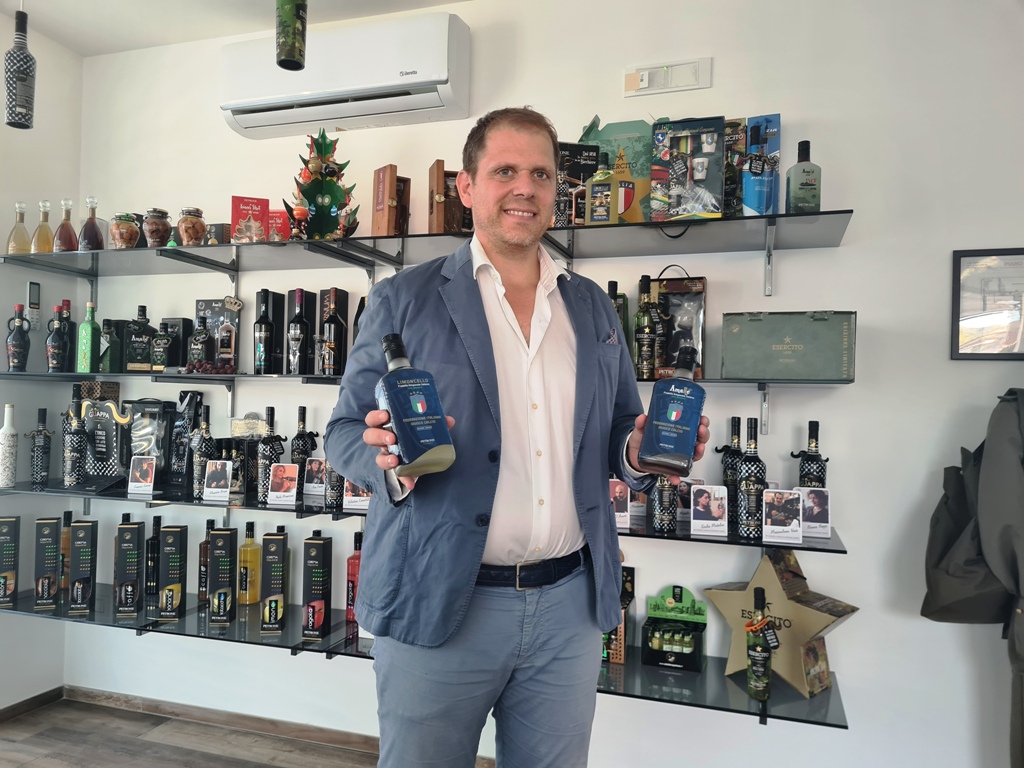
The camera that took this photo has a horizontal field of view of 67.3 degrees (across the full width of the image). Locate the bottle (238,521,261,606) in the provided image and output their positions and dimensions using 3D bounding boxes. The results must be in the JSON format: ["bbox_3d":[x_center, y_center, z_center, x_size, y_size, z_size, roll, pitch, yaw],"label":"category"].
[{"bbox_3d":[-0.936,0.645,2.751,0.059,0.298,0.059,1,-1,18],"label":"bottle"}]

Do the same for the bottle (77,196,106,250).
[{"bbox_3d":[-1.508,-0.559,2.757,0.087,0.227,0.087,1,-1,18],"label":"bottle"}]

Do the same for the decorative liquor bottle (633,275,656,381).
[{"bbox_3d":[0.368,-0.154,2.121,0.062,0.290,0.062,1,-1,10],"label":"decorative liquor bottle"}]

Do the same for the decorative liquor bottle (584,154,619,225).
[{"bbox_3d":[0.241,-0.521,2.063,0.090,0.204,0.058,1,-1,18],"label":"decorative liquor bottle"}]

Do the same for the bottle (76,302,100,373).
[{"bbox_3d":[-1.520,-0.165,2.764,0.057,0.254,0.055,1,-1,11],"label":"bottle"}]

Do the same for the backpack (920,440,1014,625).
[{"bbox_3d":[1.204,0.377,1.980,0.280,0.470,0.180,1,-1,18],"label":"backpack"}]

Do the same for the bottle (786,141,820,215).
[{"bbox_3d":[0.738,-0.516,1.945,0.078,0.196,0.050,1,-1,4],"label":"bottle"}]

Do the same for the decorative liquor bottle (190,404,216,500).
[{"bbox_3d":[-1.026,0.228,2.587,0.075,0.312,0.075,1,-1,18],"label":"decorative liquor bottle"}]

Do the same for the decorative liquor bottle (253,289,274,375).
[{"bbox_3d":[-0.809,-0.164,2.519,0.063,0.288,0.063,1,-1,13],"label":"decorative liquor bottle"}]

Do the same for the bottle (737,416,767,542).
[{"bbox_3d":[0.630,0.244,2.011,0.072,0.312,0.072,1,-1,18],"label":"bottle"}]

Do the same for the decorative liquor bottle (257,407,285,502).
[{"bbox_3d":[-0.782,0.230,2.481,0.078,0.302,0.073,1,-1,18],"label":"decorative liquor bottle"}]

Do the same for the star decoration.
[{"bbox_3d":[0.724,0.632,2.101,0.375,0.354,0.125,0,-2,42],"label":"star decoration"}]

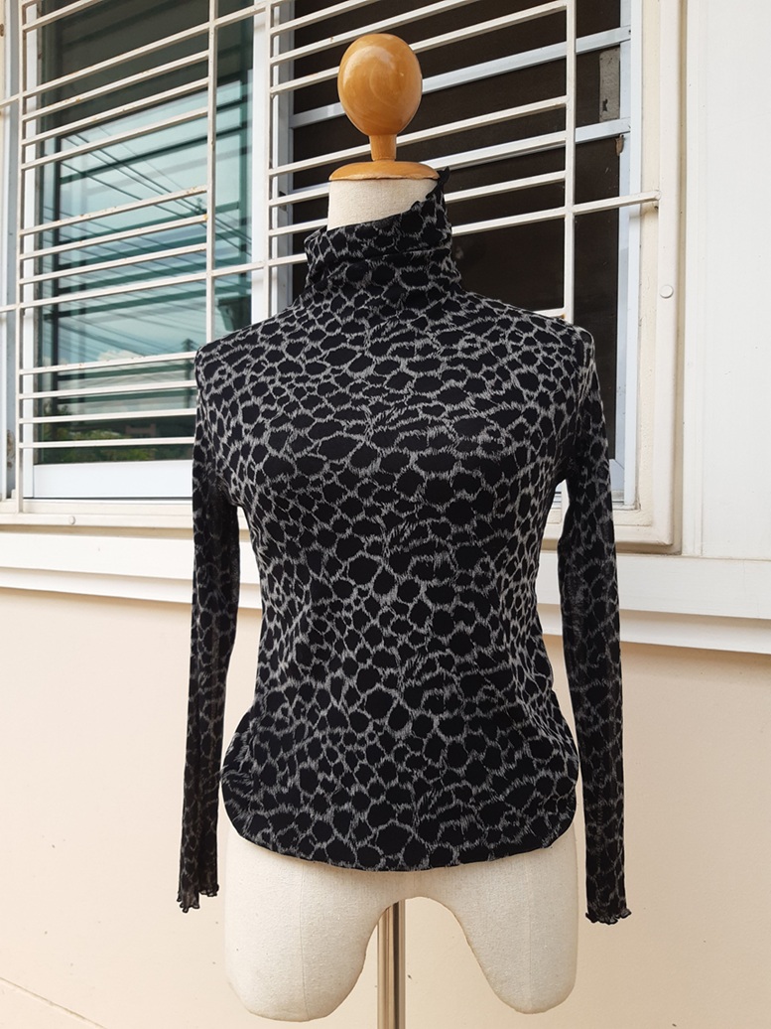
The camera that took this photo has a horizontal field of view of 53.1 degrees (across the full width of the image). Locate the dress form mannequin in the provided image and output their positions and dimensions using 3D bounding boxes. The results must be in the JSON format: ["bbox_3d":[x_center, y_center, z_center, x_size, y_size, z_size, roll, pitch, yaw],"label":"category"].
[{"bbox_3d":[0.012,0.000,0.760,0.380,0.940,0.250,-1,1,-6],"label":"dress form mannequin"}]

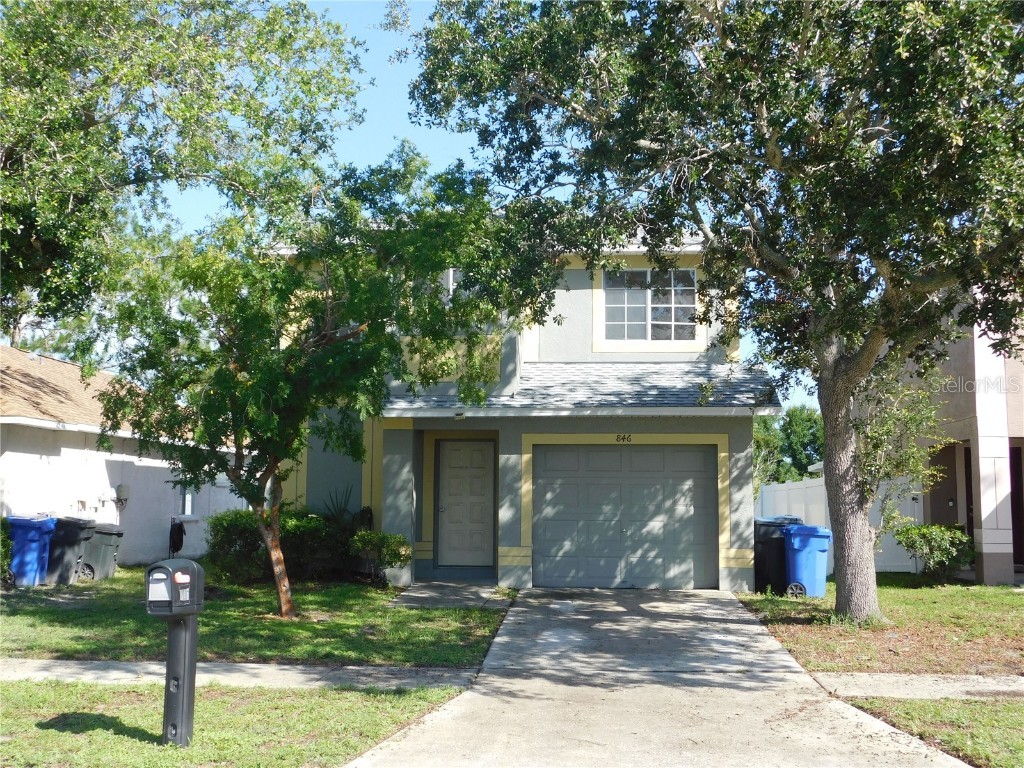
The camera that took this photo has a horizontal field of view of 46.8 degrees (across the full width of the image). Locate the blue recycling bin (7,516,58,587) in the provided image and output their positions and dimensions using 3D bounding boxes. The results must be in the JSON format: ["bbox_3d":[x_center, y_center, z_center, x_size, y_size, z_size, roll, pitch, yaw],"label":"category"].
[{"bbox_3d":[-7.545,2.618,18.600,0.680,1.080,0.600,-1,-5,17],"label":"blue recycling bin"}]

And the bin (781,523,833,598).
[{"bbox_3d":[4.340,2.559,17.350,0.670,1.060,0.580,0,-5,5],"label":"bin"}]

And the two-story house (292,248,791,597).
[{"bbox_3d":[0.134,0.056,22.945,8.250,6.900,11.050,0,-5,5],"label":"two-story house"}]

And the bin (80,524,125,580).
[{"bbox_3d":[-7.086,2.828,20.400,0.650,0.980,0.570,0,-5,5],"label":"bin"}]

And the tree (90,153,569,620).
[{"bbox_3d":[-2.232,0.022,15.006,5.700,5.800,5.100,0,-5,5],"label":"tree"}]

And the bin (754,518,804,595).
[{"bbox_3d":[4.023,2.564,18.000,0.760,1.140,0.640,0,-5,5],"label":"bin"}]

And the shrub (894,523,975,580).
[{"bbox_3d":[7.285,2.859,20.500,1.300,0.980,1.150,0,-5,5],"label":"shrub"}]

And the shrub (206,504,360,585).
[{"bbox_3d":[-3.565,2.570,18.968,2.400,1.280,1.250,0,-5,5],"label":"shrub"}]

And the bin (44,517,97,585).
[{"bbox_3d":[-7.193,2.681,19.300,0.700,1.080,0.610,0,-5,8],"label":"bin"}]

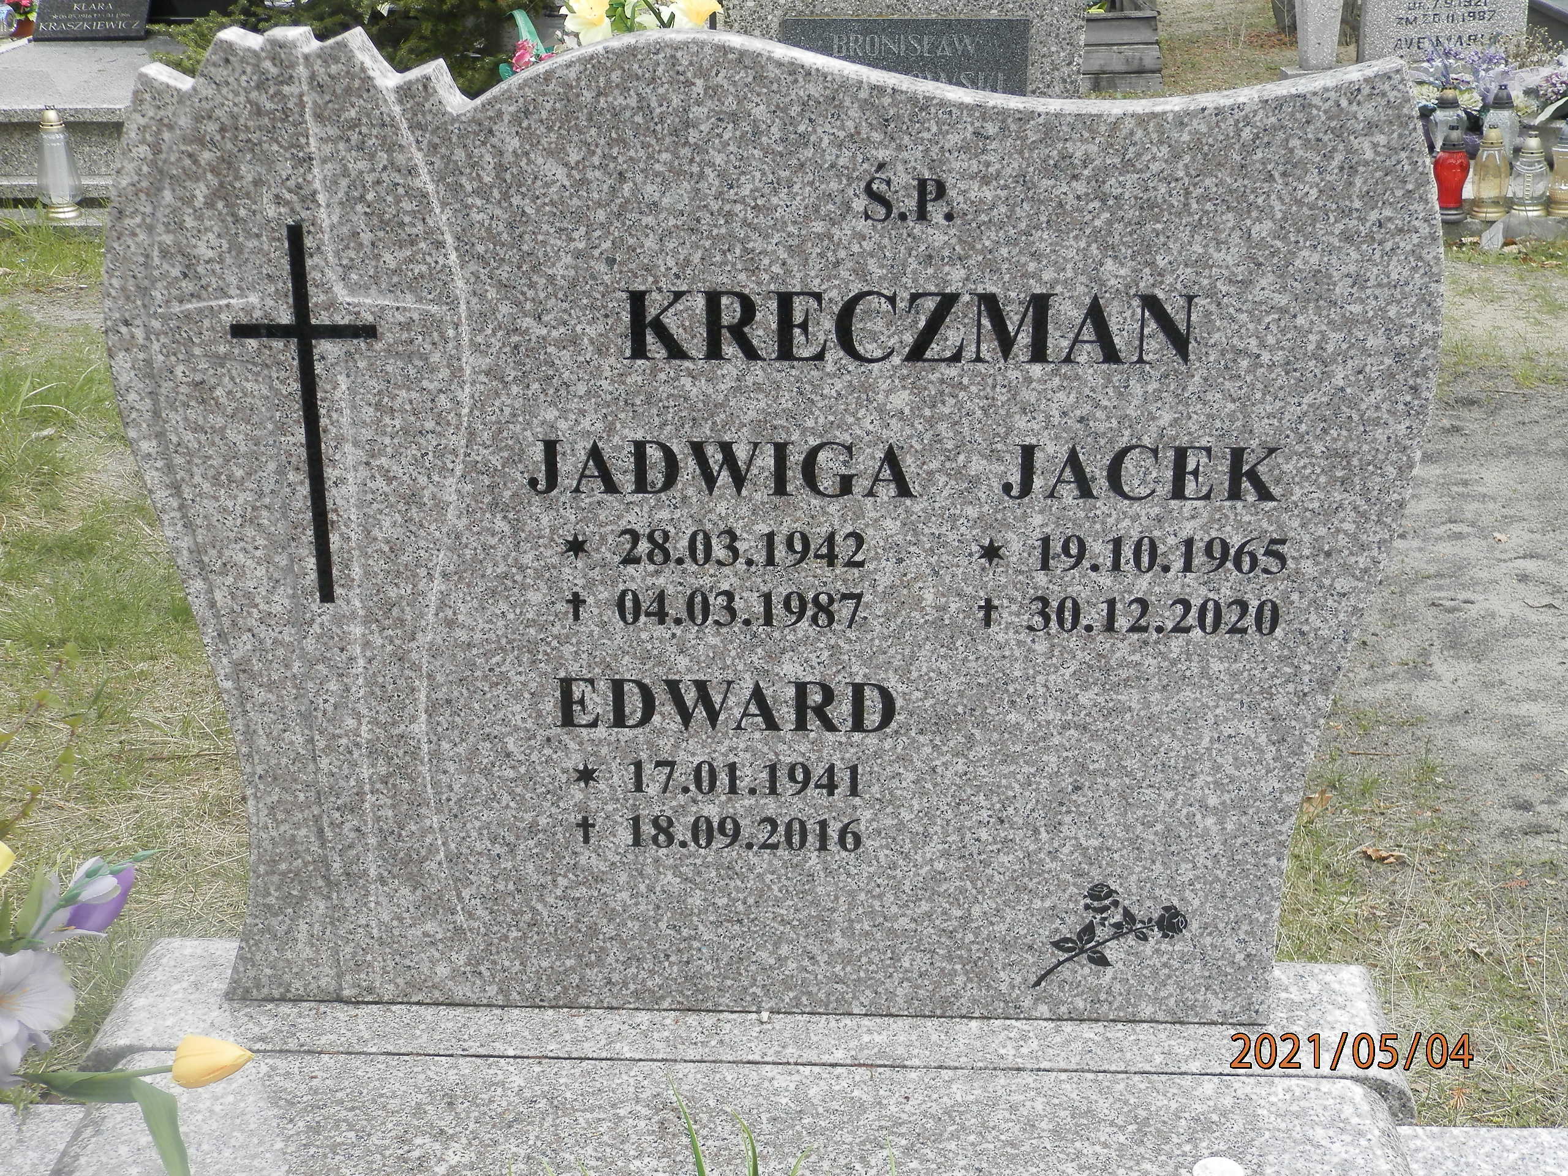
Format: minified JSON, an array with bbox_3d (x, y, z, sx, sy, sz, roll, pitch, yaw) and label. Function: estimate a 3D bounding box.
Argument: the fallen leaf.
[{"bbox_3d":[0.743,0.331,2.585,0.060,0.014,0.030,6,23,16],"label":"fallen leaf"}]

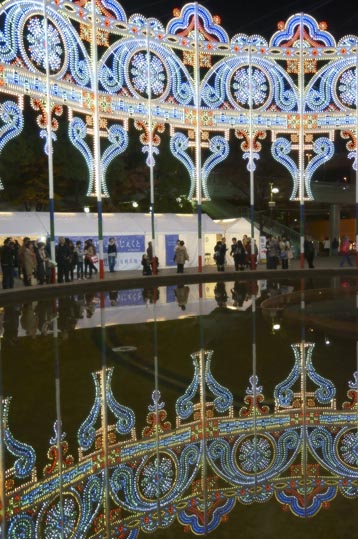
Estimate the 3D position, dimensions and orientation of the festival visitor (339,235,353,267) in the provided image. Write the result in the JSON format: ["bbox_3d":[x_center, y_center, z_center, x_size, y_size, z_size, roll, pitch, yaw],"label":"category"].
[{"bbox_3d":[8.573,-0.954,27.600,0.680,1.650,0.500,-1,3,10],"label":"festival visitor"}]

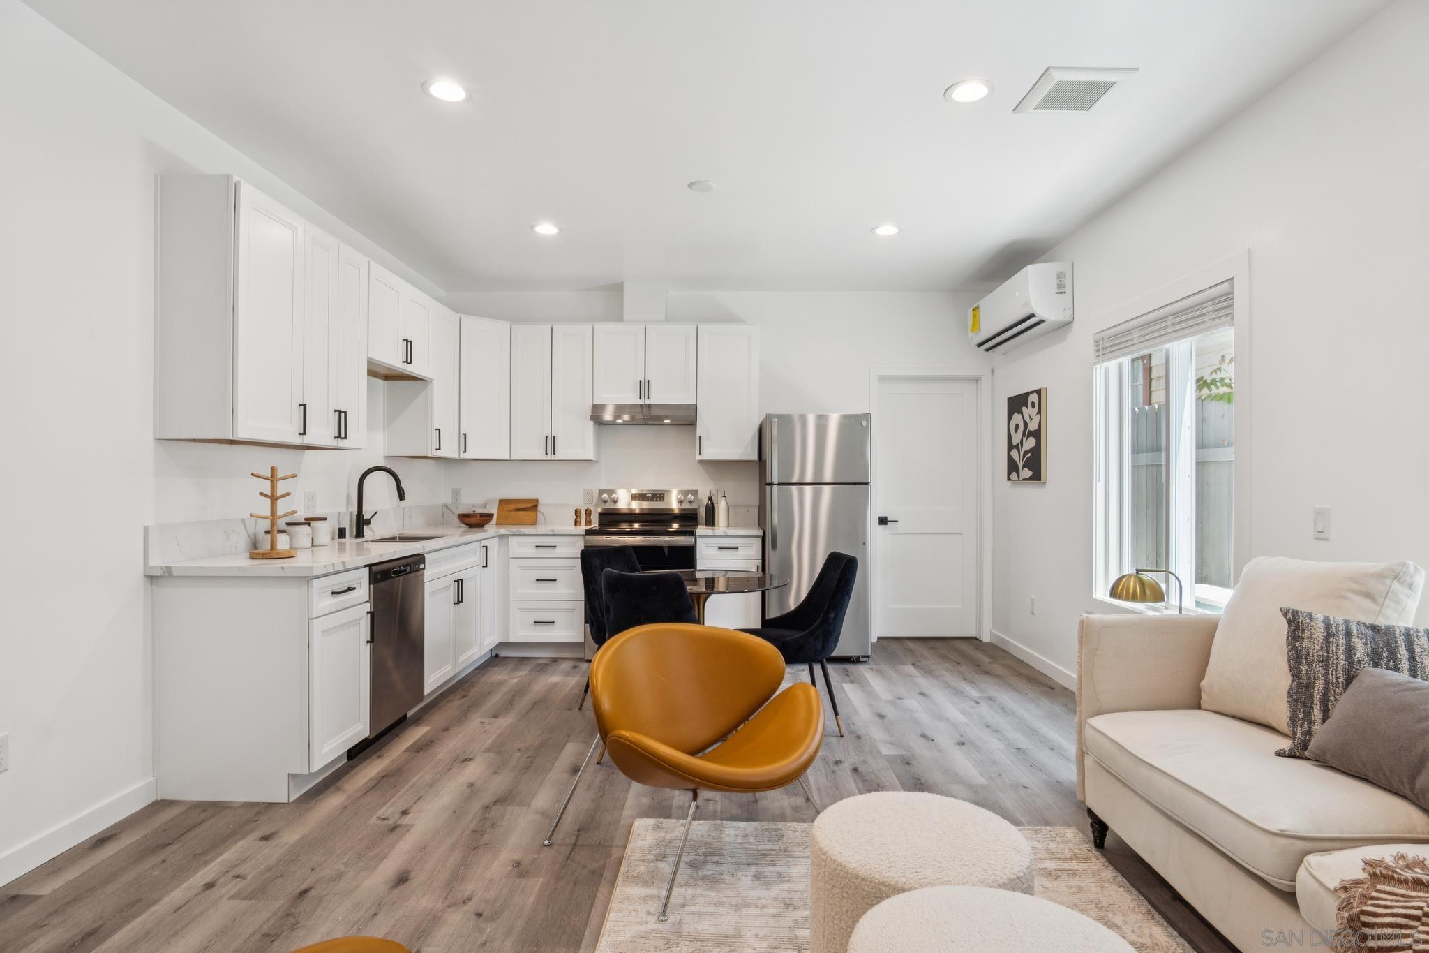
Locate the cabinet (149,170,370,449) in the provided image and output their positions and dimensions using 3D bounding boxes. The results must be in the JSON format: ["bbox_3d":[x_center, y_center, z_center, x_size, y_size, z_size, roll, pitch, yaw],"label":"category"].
[{"bbox_3d":[-1.983,-0.647,3.247,0.326,1.011,1.003,0,0,1],"label":"cabinet"}]

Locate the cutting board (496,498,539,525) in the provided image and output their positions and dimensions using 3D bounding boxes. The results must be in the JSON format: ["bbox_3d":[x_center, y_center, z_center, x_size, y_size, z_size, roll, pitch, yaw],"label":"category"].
[{"bbox_3d":[-1.556,0.286,5.661,0.311,0.211,0.020,0,-18,1],"label":"cutting board"}]

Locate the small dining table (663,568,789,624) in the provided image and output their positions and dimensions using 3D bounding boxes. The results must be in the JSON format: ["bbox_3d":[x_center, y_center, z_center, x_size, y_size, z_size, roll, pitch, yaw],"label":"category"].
[{"bbox_3d":[-0.070,0.887,3.514,0.849,0.750,0.849,0,0,1],"label":"small dining table"}]

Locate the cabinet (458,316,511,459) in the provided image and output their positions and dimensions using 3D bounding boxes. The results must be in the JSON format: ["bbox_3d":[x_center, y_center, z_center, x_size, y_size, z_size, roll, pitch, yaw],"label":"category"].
[{"bbox_3d":[-1.652,-0.631,5.160,0.392,1.001,0.030,1,-1,-44],"label":"cabinet"}]

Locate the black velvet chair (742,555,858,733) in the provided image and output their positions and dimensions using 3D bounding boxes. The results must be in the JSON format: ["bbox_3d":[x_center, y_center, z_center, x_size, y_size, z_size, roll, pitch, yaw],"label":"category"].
[{"bbox_3d":[0.371,0.826,3.663,0.610,0.860,0.500,0,0,-8],"label":"black velvet chair"}]

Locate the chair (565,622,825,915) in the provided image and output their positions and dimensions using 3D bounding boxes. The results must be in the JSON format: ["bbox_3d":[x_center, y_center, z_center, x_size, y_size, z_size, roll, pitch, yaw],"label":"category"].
[{"bbox_3d":[-0.046,0.904,2.461,0.840,0.735,0.740,1,-1,-40],"label":"chair"}]

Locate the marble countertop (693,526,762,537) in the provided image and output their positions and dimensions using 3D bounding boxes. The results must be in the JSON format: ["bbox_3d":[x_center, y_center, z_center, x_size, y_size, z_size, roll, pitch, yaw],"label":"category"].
[{"bbox_3d":[0.113,0.387,5.161,0.450,0.040,0.650,0,0,1],"label":"marble countertop"}]

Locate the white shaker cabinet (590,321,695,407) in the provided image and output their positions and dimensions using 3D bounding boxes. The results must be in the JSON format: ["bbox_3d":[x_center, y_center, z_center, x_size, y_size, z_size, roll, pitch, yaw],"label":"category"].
[{"bbox_3d":[-0.509,-0.829,5.450,0.764,0.603,0.326,0,0,1],"label":"white shaker cabinet"}]

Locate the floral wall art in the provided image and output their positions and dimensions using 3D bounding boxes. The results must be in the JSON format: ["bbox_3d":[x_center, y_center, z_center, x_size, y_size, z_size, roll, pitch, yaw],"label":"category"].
[{"bbox_3d":[2.127,-0.264,4.863,0.040,0.610,0.553,0,0,1],"label":"floral wall art"}]

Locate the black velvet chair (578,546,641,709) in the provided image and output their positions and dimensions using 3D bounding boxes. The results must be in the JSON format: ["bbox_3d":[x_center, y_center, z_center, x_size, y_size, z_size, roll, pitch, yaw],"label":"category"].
[{"bbox_3d":[-0.378,0.848,3.945,0.610,0.870,0.500,0,-1,36],"label":"black velvet chair"}]

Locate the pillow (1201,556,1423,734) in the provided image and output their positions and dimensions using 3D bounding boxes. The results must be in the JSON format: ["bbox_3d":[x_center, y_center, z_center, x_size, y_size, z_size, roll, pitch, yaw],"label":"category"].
[{"bbox_3d":[1.812,0.521,2.194,0.180,0.550,0.500,20,-7,-20],"label":"pillow"}]

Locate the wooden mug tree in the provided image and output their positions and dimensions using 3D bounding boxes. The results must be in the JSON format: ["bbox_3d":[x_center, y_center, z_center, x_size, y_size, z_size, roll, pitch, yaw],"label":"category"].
[{"bbox_3d":[-1.894,0.149,3.073,0.183,0.384,0.183,0,0,1],"label":"wooden mug tree"}]

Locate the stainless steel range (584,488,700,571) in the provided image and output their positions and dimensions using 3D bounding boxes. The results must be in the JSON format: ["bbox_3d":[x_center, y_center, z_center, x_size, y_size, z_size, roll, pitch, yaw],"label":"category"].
[{"bbox_3d":[-0.514,0.688,5.247,0.760,1.173,0.670,0,0,1],"label":"stainless steel range"}]

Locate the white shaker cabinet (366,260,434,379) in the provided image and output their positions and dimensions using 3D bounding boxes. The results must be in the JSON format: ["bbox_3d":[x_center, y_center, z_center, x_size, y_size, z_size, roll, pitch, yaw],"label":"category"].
[{"bbox_3d":[-2.014,-0.900,4.262,0.325,0.535,0.855,0,0,1],"label":"white shaker cabinet"}]

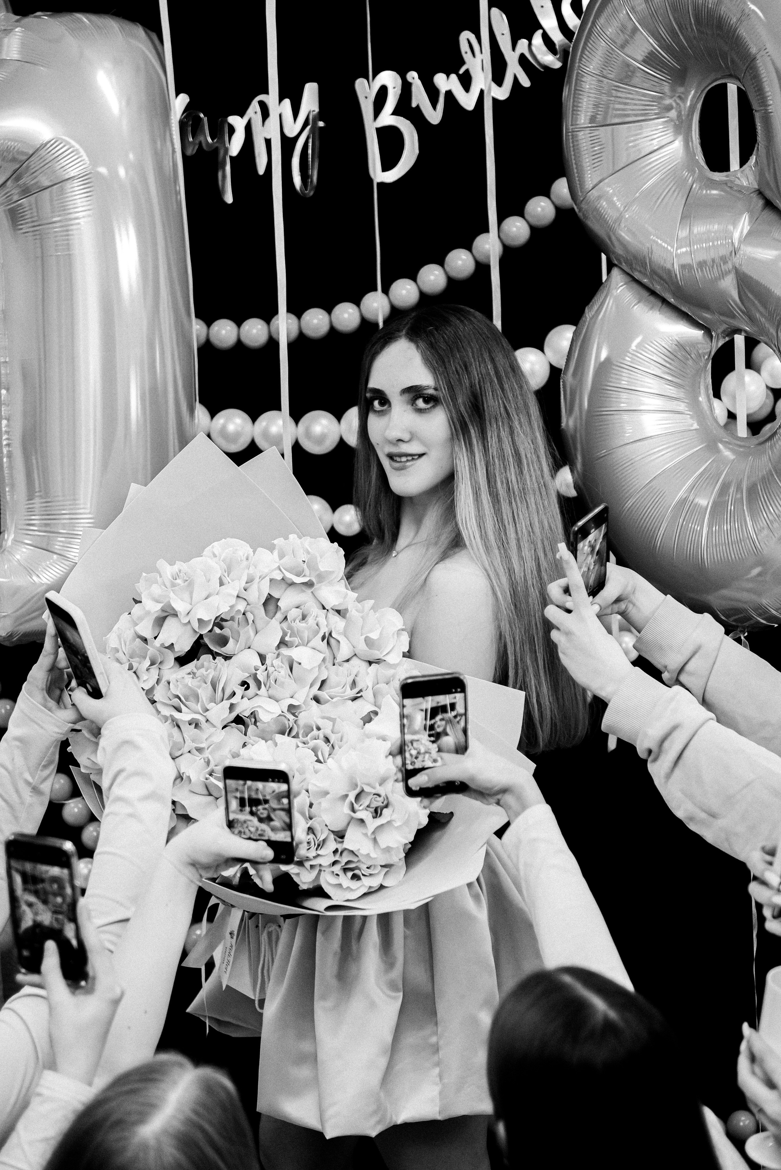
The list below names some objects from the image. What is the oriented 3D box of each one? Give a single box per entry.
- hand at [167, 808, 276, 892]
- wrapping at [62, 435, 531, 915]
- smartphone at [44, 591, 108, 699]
[{"bbox_3d":[-0.175,0.276,2.100,0.125,0.095,0.090,-5,4,-37],"label":"hand"},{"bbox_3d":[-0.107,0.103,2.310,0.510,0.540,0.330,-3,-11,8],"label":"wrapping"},{"bbox_3d":[-0.357,0.082,2.310,0.011,0.147,0.073,-30,33,-25],"label":"smartphone"}]

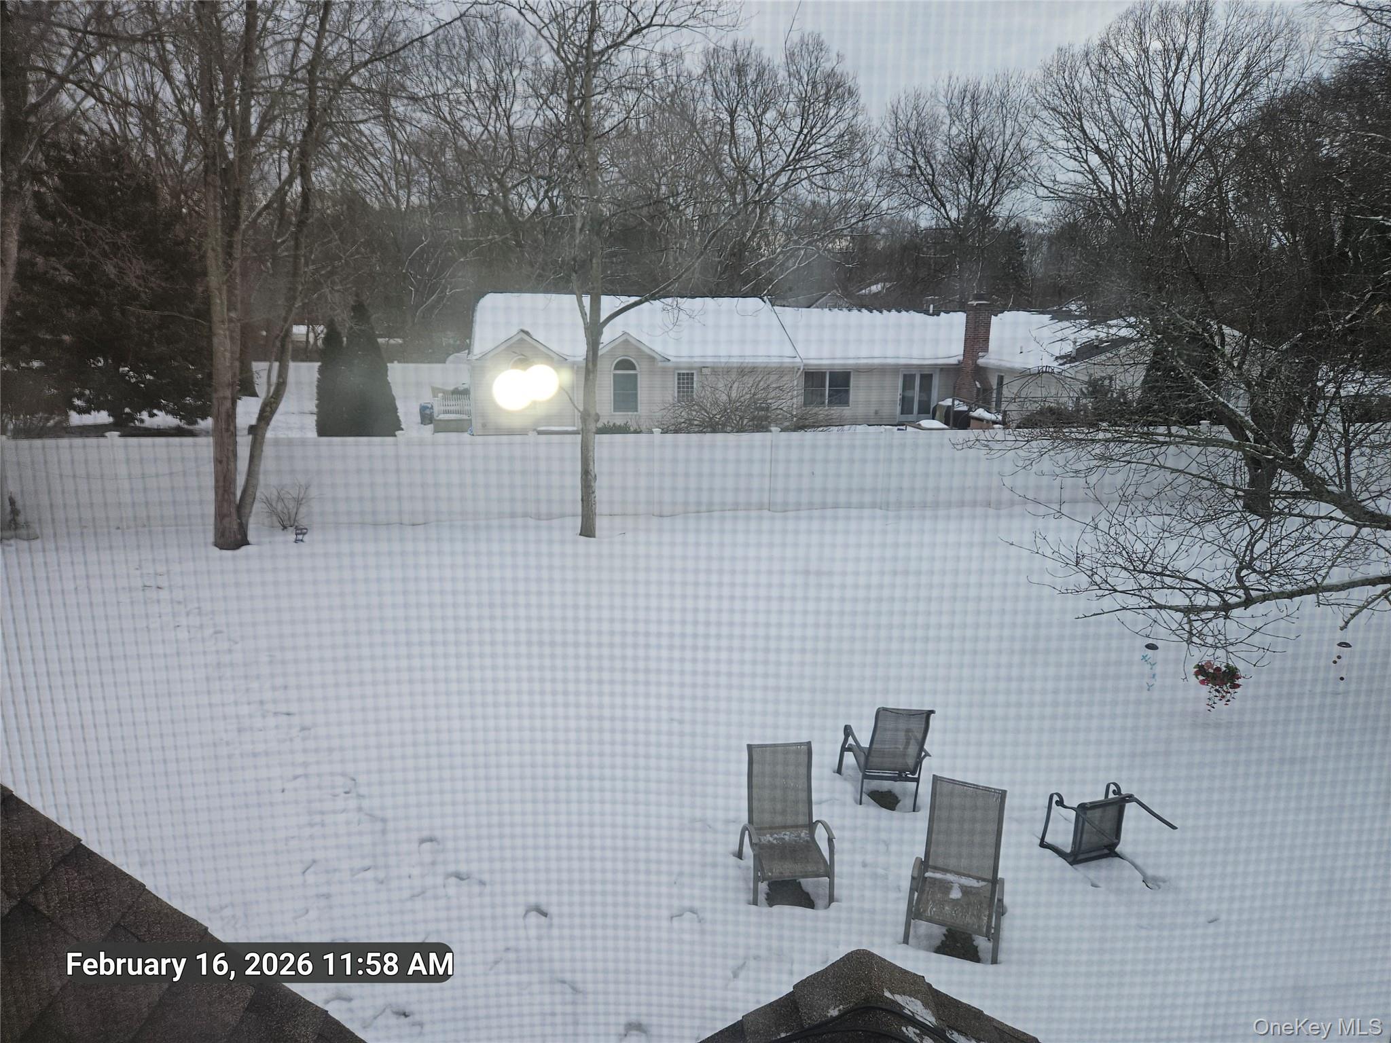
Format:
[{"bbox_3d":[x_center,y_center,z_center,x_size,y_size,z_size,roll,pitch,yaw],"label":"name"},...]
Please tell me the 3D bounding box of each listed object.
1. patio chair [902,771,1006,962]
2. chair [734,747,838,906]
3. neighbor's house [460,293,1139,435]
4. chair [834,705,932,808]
[{"bbox_3d":[1.739,2.350,6.088,0.600,1.080,0.680,6,13,22],"label":"patio chair"},{"bbox_3d":[0.645,2.212,6.578,0.600,1.080,0.680,-1,12,-7],"label":"chair"},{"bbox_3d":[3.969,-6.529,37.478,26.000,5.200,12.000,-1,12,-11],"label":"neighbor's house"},{"bbox_3d":[1.580,1.955,7.762,0.610,1.050,0.720,1,12,2],"label":"chair"}]

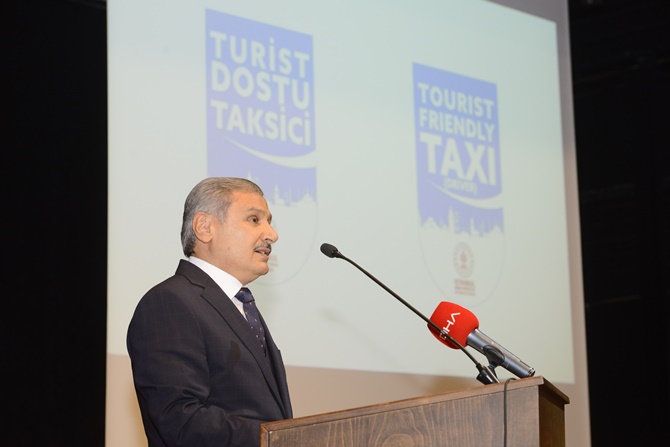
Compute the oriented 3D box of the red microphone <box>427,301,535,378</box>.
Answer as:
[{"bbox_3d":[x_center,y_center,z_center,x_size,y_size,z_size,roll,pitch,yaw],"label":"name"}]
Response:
[{"bbox_3d":[0.334,0.272,3.750,0.264,0.091,0.091,32,-1,16],"label":"red microphone"}]

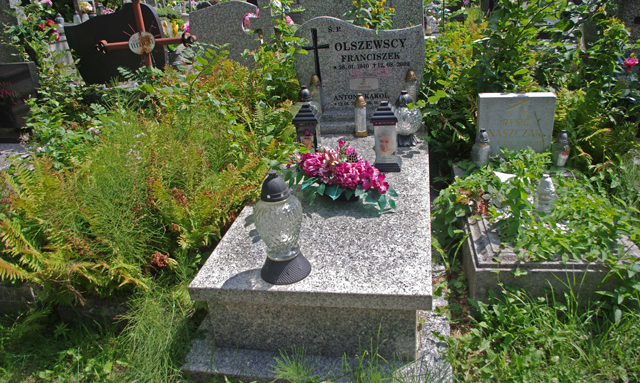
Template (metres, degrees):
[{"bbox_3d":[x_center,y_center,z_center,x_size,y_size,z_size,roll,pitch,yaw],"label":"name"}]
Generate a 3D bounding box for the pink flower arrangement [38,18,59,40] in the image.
[{"bbox_3d":[-3.160,-1.880,5.600,0.230,0.240,0.210,0,26,12],"label":"pink flower arrangement"}]

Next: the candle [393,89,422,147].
[{"bbox_3d":[0.505,-0.420,2.763,0.150,0.316,0.150,0,26,12],"label":"candle"}]

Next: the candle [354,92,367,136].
[{"bbox_3d":[0.249,-0.469,2.925,0.070,0.255,0.070,0,26,12],"label":"candle"}]

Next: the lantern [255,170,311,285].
[{"bbox_3d":[-0.137,0.108,1.681,0.185,0.402,0.181,0,26,12],"label":"lantern"}]

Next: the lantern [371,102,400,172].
[{"bbox_3d":[0.346,-0.292,2.485,0.141,0.351,0.142,0,26,12],"label":"lantern"}]

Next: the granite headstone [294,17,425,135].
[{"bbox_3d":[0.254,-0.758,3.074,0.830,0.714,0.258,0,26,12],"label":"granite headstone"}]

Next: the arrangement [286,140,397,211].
[{"bbox_3d":[0.110,-0.099,2.248,0.499,0.249,0.292,0,26,12],"label":"arrangement"}]

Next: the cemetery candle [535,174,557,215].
[{"bbox_3d":[1.126,0.015,2.388,0.105,0.212,0.105,0,26,12],"label":"cemetery candle"}]

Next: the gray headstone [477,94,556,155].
[{"bbox_3d":[1.175,-0.408,2.898,0.415,0.350,0.110,2,24,16],"label":"gray headstone"}]

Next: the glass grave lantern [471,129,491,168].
[{"bbox_3d":[0.949,-0.252,2.823,0.108,0.230,0.108,0,26,12],"label":"glass grave lantern"}]

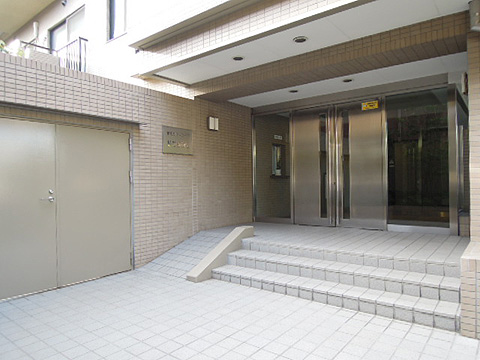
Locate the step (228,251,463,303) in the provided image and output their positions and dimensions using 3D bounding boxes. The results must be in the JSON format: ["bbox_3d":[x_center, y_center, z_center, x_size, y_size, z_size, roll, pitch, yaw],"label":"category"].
[{"bbox_3d":[0.986,1.016,3.748,2.580,0.135,0.340,-1,0,37],"label":"step"}]

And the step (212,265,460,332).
[{"bbox_3d":[0.794,1.148,3.483,2.570,0.125,0.337,-1,0,37],"label":"step"}]

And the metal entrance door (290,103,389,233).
[{"bbox_3d":[1.657,-0.227,5.764,1.632,2.095,0.100,-1,0,37],"label":"metal entrance door"}]

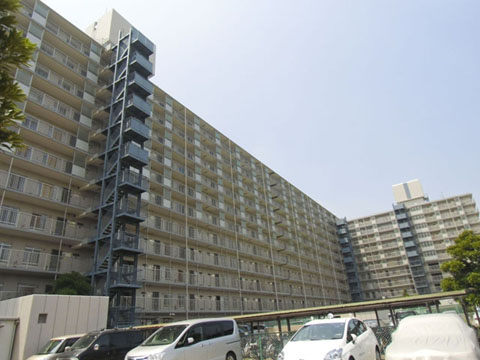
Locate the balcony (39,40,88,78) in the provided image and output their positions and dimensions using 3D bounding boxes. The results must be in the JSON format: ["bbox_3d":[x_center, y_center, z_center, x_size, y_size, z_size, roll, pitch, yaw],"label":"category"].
[{"bbox_3d":[-16.926,-11.050,31.503,1.388,1.308,4.592,-19,-28,28],"label":"balcony"}]

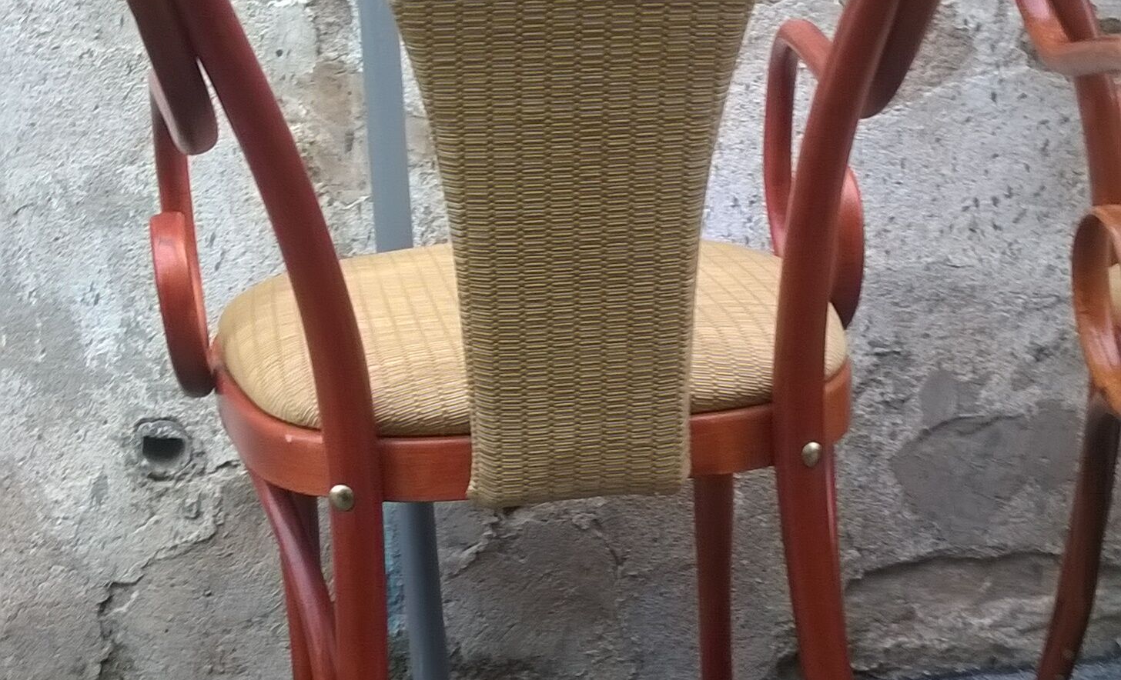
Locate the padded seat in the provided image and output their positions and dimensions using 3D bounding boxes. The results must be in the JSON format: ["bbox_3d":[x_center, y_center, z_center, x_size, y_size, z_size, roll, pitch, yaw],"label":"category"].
[{"bbox_3d":[-0.020,-0.025,1.291,0.465,0.050,0.403,-5,17,-8],"label":"padded seat"}]

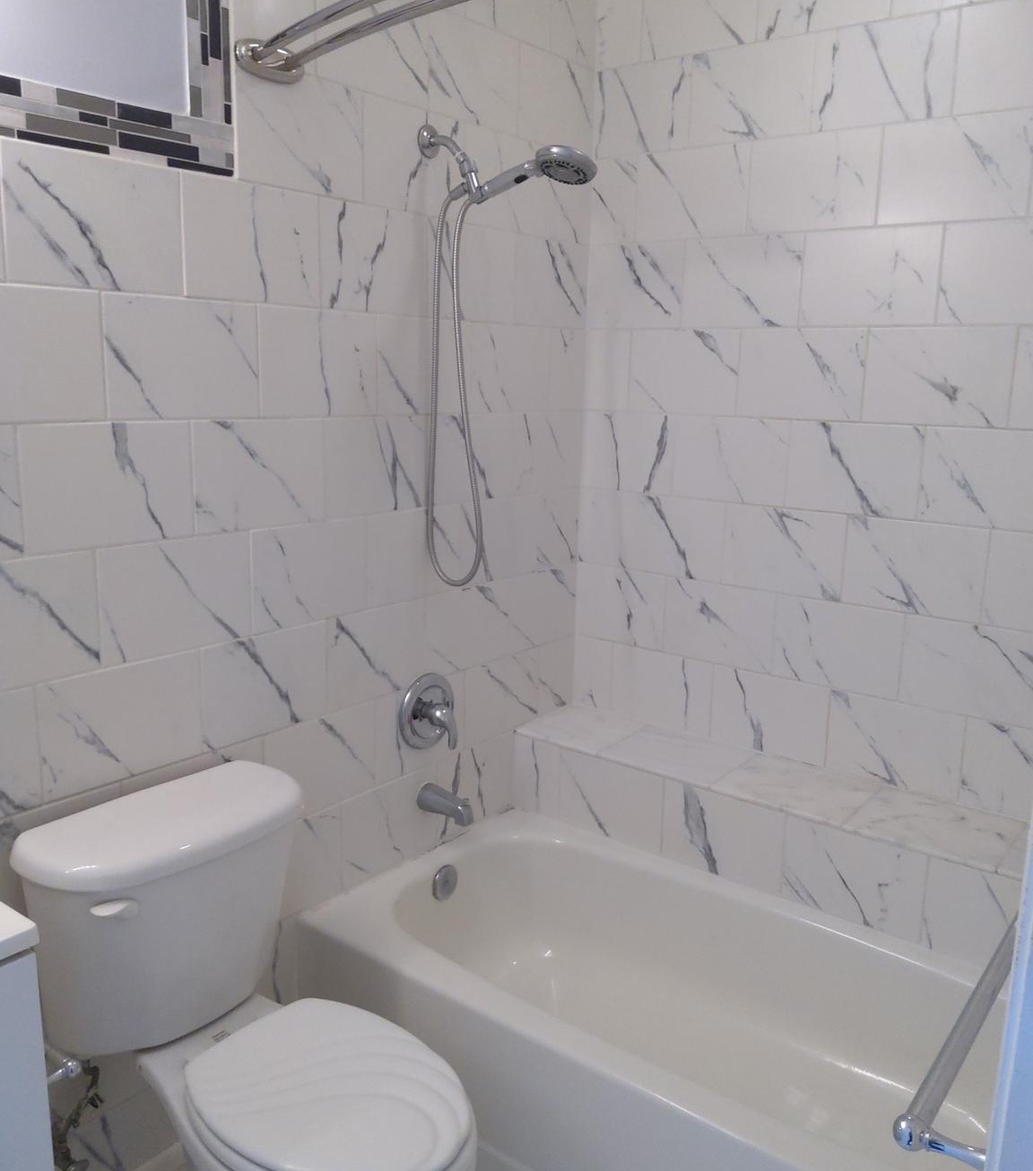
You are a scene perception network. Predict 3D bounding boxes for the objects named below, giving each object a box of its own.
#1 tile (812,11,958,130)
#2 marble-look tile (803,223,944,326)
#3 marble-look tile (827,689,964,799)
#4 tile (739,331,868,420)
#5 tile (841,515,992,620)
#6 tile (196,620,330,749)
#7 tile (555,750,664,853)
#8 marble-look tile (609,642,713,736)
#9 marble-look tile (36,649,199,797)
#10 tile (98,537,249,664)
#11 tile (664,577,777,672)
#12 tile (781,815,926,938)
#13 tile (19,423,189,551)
[{"bbox_3d":[0.765,-1.067,2.158,0.299,0.203,0.010,10,15,37],"label":"tile"},{"bbox_3d":[0.760,-0.662,2.225,0.300,0.200,0.010,10,15,37],"label":"marble-look tile"},{"bbox_3d":[0.857,0.364,2.354,0.299,0.203,0.010,10,15,37],"label":"marble-look tile"},{"bbox_3d":[0.646,-0.479,2.350,0.300,0.200,0.010,10,15,37],"label":"tile"},{"bbox_3d":[0.866,-0.041,2.256,0.300,0.200,0.010,10,15,37],"label":"tile"},{"bbox_3d":[-0.484,0.191,1.997,0.010,0.201,0.299,10,15,37],"label":"tile"},{"bbox_3d":[0.230,0.523,2.539,0.299,0.192,0.010,10,15,37],"label":"tile"},{"bbox_3d":[0.378,0.270,2.702,0.300,0.200,0.010,10,15,37],"label":"marble-look tile"},{"bbox_3d":[-0.677,0.237,1.787,0.010,0.203,0.301,10,15,37],"label":"marble-look tile"},{"bbox_3d":[-0.601,0.018,1.842,0.010,0.204,0.302,10,15,37],"label":"tile"},{"bbox_3d":[0.501,0.095,2.561,0.299,0.201,0.010,10,15,37],"label":"tile"},{"bbox_3d":[0.697,0.607,2.150,0.294,0.195,0.010,10,15,37],"label":"tile"},{"bbox_3d":[-0.658,-0.163,1.685,0.010,0.202,0.299,10,15,37],"label":"tile"}]

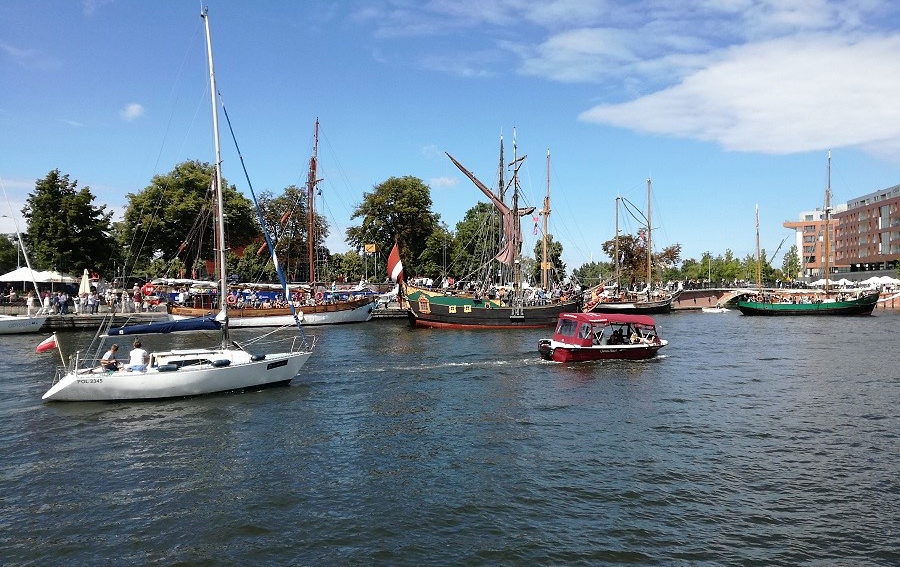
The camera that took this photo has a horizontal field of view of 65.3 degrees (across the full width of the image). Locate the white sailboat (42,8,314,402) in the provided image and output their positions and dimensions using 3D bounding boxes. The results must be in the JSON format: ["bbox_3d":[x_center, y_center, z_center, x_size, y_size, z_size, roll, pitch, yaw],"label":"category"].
[{"bbox_3d":[-7.500,-2.494,20.400,7.500,11.300,2.500,0,0,-29],"label":"white sailboat"}]

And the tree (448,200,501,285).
[{"bbox_3d":[3.669,-5.054,101.000,8.000,13.776,8.000,0,0,0],"label":"tree"}]

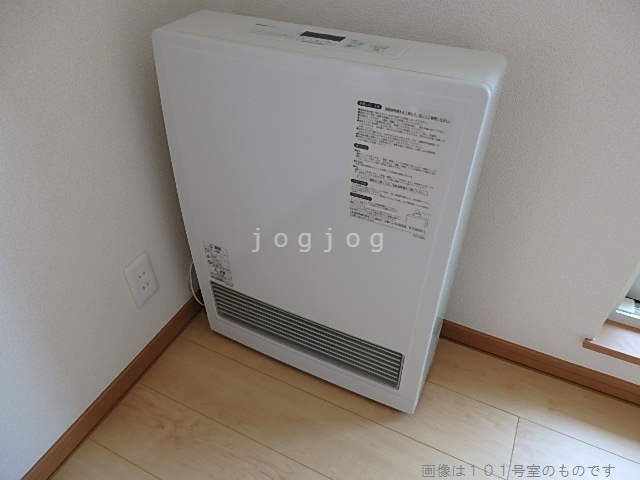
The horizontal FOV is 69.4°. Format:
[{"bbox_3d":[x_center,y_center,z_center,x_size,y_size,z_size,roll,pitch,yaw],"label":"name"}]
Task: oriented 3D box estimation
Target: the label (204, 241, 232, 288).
[{"bbox_3d":[-0.227,0.056,1.040,0.061,0.115,0.002,17,42,19],"label":"label"}]

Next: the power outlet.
[{"bbox_3d":[-0.390,0.089,1.018,0.009,0.120,0.071,17,42,19],"label":"power outlet"}]

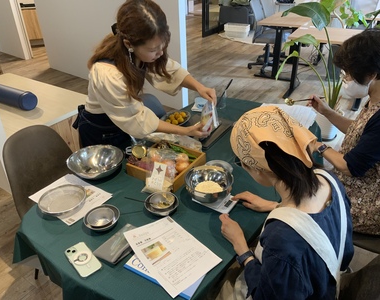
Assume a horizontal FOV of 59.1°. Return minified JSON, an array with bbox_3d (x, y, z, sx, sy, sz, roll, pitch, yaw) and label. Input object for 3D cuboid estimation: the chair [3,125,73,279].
[{"bbox_3d":[-0.606,0.303,1.792,0.530,0.850,0.460,14,34,24],"label":"chair"}]

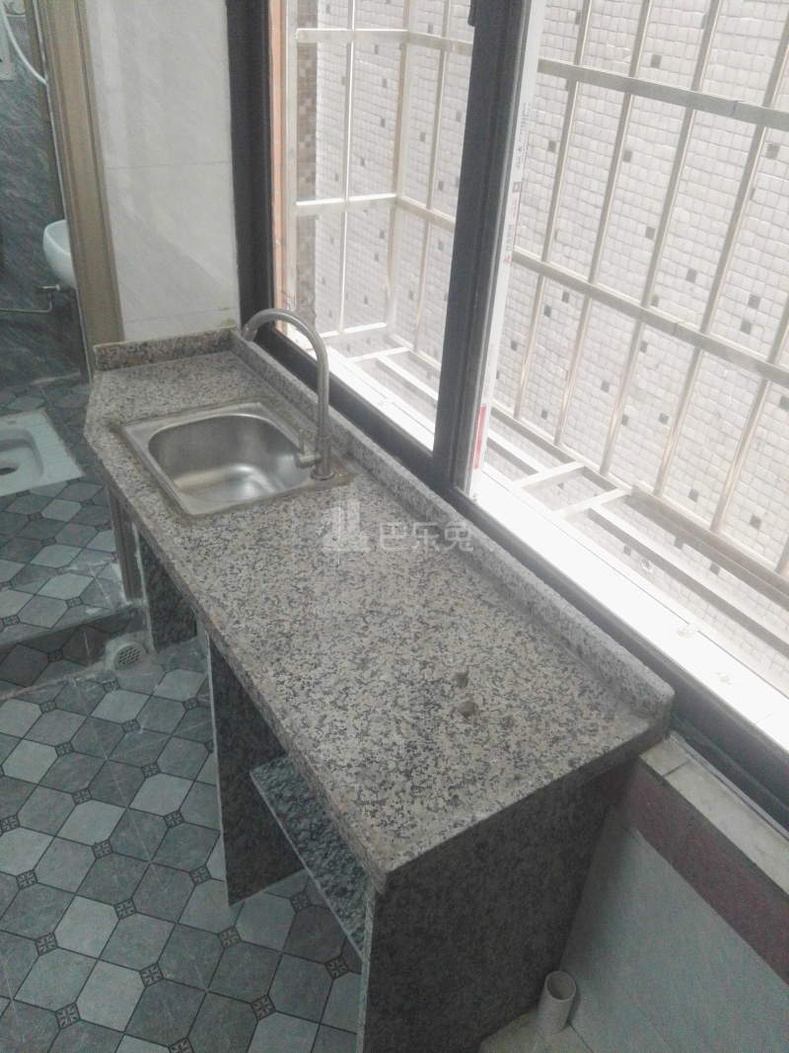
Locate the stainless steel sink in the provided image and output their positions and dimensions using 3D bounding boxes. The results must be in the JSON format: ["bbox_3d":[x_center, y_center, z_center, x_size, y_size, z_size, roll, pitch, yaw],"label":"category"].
[{"bbox_3d":[-0.308,-0.077,1.631,0.289,0.155,0.350,-17,39,-28],"label":"stainless steel sink"}]

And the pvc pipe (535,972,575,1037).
[{"bbox_3d":[0.270,0.799,1.428,0.051,0.102,0.051,3,33,-2],"label":"pvc pipe"}]

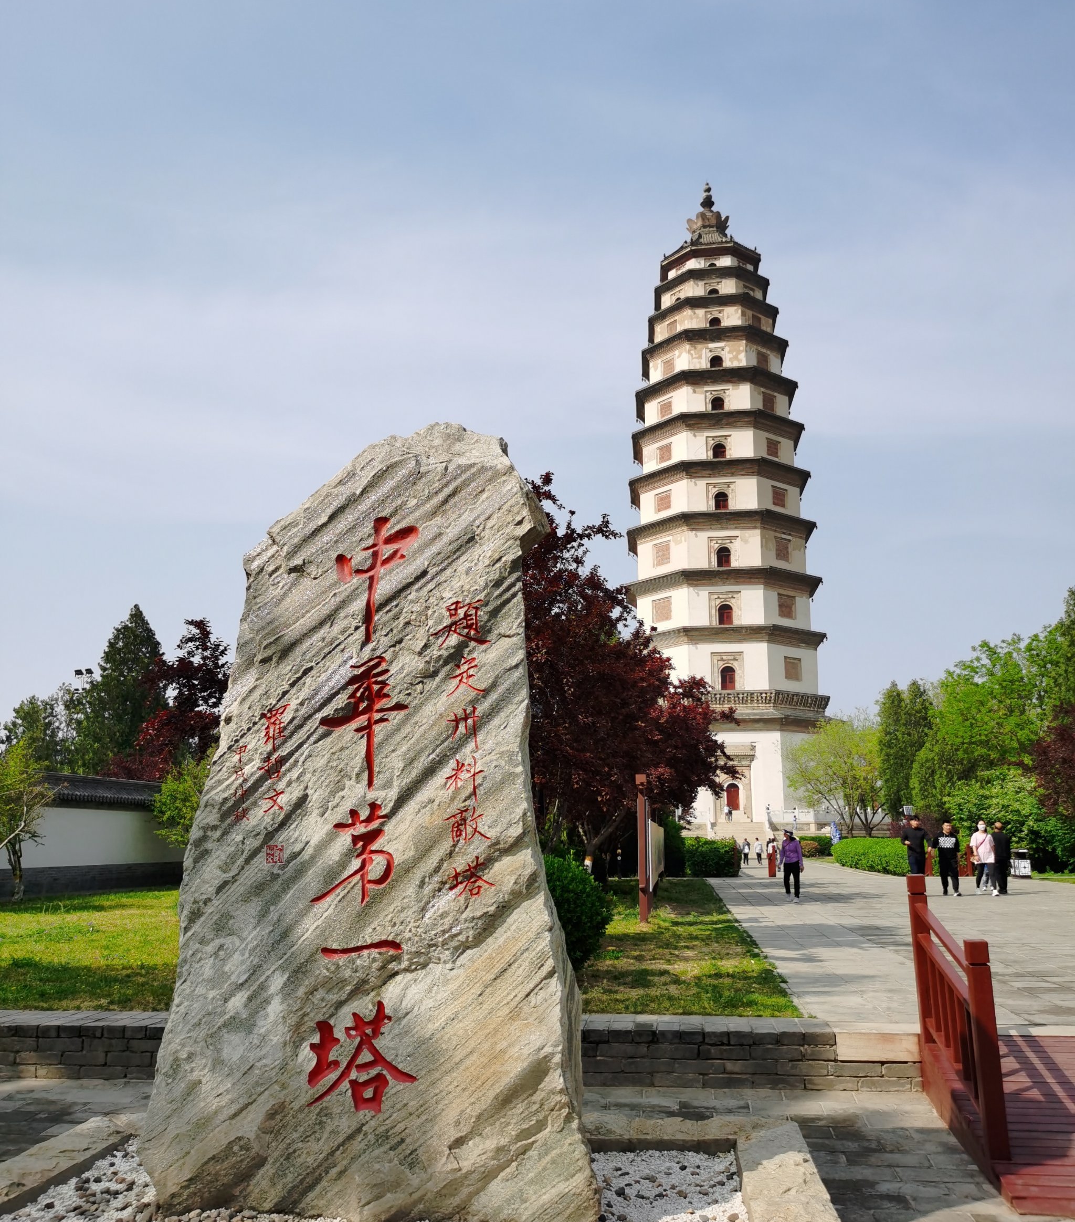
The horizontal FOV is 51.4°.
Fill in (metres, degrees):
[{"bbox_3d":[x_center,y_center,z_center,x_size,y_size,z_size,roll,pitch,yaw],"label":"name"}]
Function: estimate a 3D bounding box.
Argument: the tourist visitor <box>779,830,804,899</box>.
[{"bbox_3d":[5.832,5.821,25.652,0.560,1.620,0.420,-2,-12,12],"label":"tourist visitor"}]

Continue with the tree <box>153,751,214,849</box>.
[{"bbox_3d":[-9.146,5.609,31.007,3.000,4.100,2.900,3,-12,-16],"label":"tree"}]

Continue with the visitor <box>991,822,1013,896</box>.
[{"bbox_3d":[11.020,5.882,26.656,0.520,1.690,0.360,-3,-12,12],"label":"visitor"}]

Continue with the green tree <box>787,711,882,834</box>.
[{"bbox_3d":[18.447,10.858,69.239,6.100,9.200,5.800,-3,-12,15],"label":"green tree"}]

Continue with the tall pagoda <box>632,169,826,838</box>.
[{"bbox_3d":[22.375,-14.822,136.871,24.500,82.800,24.500,-1,-12,6],"label":"tall pagoda"}]

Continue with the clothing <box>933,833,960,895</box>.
[{"bbox_3d":[9.658,5.920,26.346,0.610,1.420,0.360,-2,-12,10],"label":"clothing"}]

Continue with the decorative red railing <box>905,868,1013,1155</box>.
[{"bbox_3d":[2.391,2.215,6.452,0.120,1.280,1.880,-2,-12,9],"label":"decorative red railing"}]

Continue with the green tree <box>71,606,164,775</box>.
[{"bbox_3d":[-18.074,5.379,47.915,4.400,11.440,4.400,0,-12,0],"label":"green tree"}]

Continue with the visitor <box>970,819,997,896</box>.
[{"bbox_3d":[10.290,5.694,25.781,0.600,1.700,0.420,-2,-12,10],"label":"visitor"}]

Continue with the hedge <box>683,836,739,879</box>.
[{"bbox_3d":[6.235,8.808,40.043,2.100,1.410,2.000,-2,-12,7],"label":"hedge"}]

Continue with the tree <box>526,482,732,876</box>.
[{"bbox_3d":[1.010,1.405,21.667,5.600,8.520,5.400,0,-12,0],"label":"tree"}]

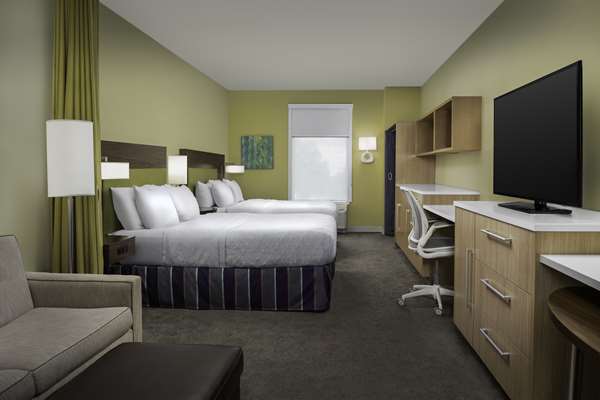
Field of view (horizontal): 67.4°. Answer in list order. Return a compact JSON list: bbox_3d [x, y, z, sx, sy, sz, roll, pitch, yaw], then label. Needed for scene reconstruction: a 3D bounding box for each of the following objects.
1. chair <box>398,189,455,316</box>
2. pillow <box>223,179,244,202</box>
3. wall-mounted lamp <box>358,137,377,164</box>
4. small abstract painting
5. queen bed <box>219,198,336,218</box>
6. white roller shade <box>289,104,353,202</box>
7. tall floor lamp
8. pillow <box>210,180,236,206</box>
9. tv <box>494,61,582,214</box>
[{"bbox_3d":[1.232,0.411,3.982,0.660,0.990,0.670,-1,4,0],"label":"chair"},{"bbox_3d":[-1.026,-0.149,7.079,0.180,0.400,0.660,-23,2,6],"label":"pillow"},{"bbox_3d":[1.213,-0.880,8.001,0.320,0.480,0.140,0,4,5],"label":"wall-mounted lamp"},{"bbox_3d":[-0.778,-0.869,8.235,0.620,0.630,0.040,0,4,5],"label":"small abstract painting"},{"bbox_3d":[-0.407,0.400,6.789,2.030,0.670,1.560,0,4,5],"label":"queen bed"},{"bbox_3d":[0.370,-0.846,8.121,1.160,1.740,0.080,0,4,5],"label":"white roller shade"},{"bbox_3d":[-1.485,0.245,2.971,0.320,1.524,0.320,0,4,5],"label":"tall floor lamp"},{"bbox_3d":[-1.088,-0.095,6.515,0.180,0.400,0.660,-23,2,6],"label":"pillow"},{"bbox_3d":[1.389,-0.321,2.729,0.220,0.763,1.200,0,4,5],"label":"tv"}]

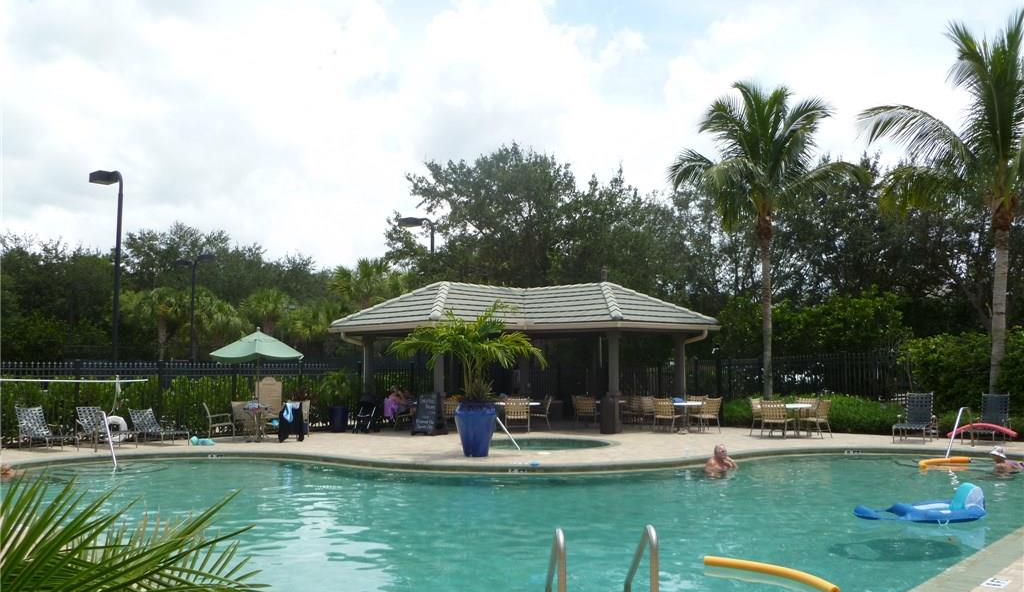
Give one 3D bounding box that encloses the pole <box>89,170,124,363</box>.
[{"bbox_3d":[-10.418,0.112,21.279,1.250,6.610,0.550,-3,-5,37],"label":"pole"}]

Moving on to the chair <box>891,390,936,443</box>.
[{"bbox_3d":[9.032,2.738,18.603,0.720,1.070,1.450,-3,-6,35],"label":"chair"}]

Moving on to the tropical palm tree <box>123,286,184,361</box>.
[{"bbox_3d":[-17.673,2.232,40.951,3.100,5.220,3.100,0,-4,0],"label":"tropical palm tree"}]

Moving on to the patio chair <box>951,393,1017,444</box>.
[{"bbox_3d":[10.521,2.723,18.441,0.720,1.070,1.450,-4,-7,41],"label":"patio chair"}]

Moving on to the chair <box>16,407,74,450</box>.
[{"bbox_3d":[-9.586,2.716,17.153,1.580,0.860,0.700,-4,-7,40],"label":"chair"}]

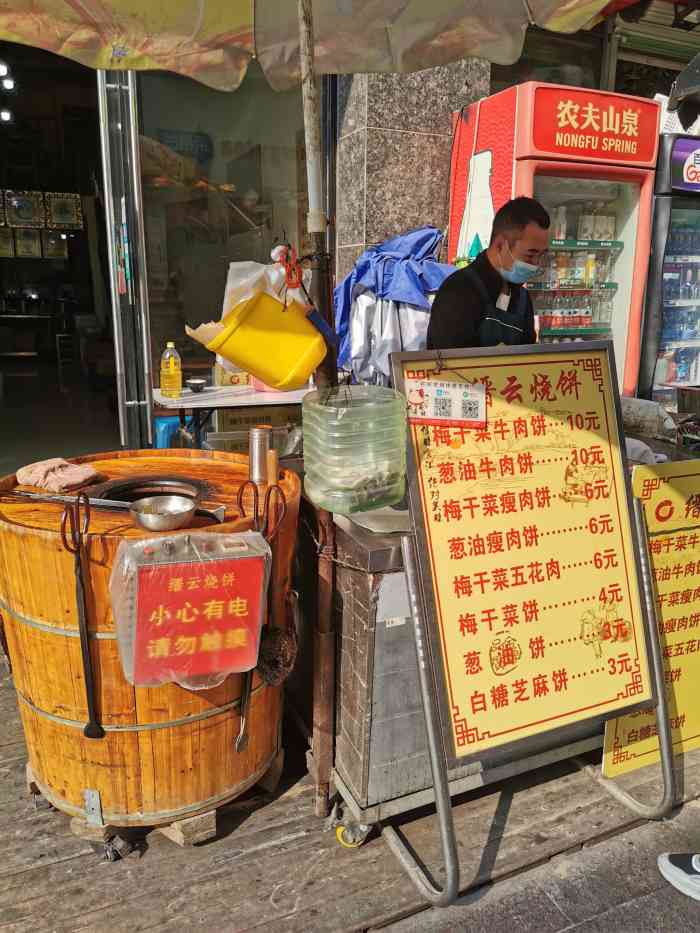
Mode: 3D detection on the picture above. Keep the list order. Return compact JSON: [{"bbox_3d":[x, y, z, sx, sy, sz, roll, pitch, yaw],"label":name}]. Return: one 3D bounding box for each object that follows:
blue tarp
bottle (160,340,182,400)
[{"bbox_3d":[0.197,-0.714,3.150,0.460,0.620,0.340,-5,14,-21],"label":"blue tarp"},{"bbox_3d":[-0.970,-0.525,3.950,0.108,0.300,0.102,-2,13,-7],"label":"bottle"}]

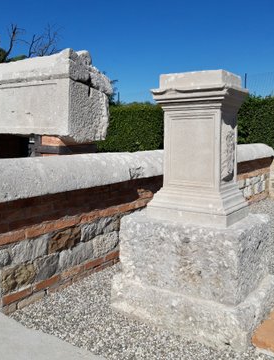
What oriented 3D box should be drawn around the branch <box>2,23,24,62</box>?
[{"bbox_3d":[-7.194,-8.010,21.000,1.165,2.160,0.800,-2,7,-19],"label":"branch"}]

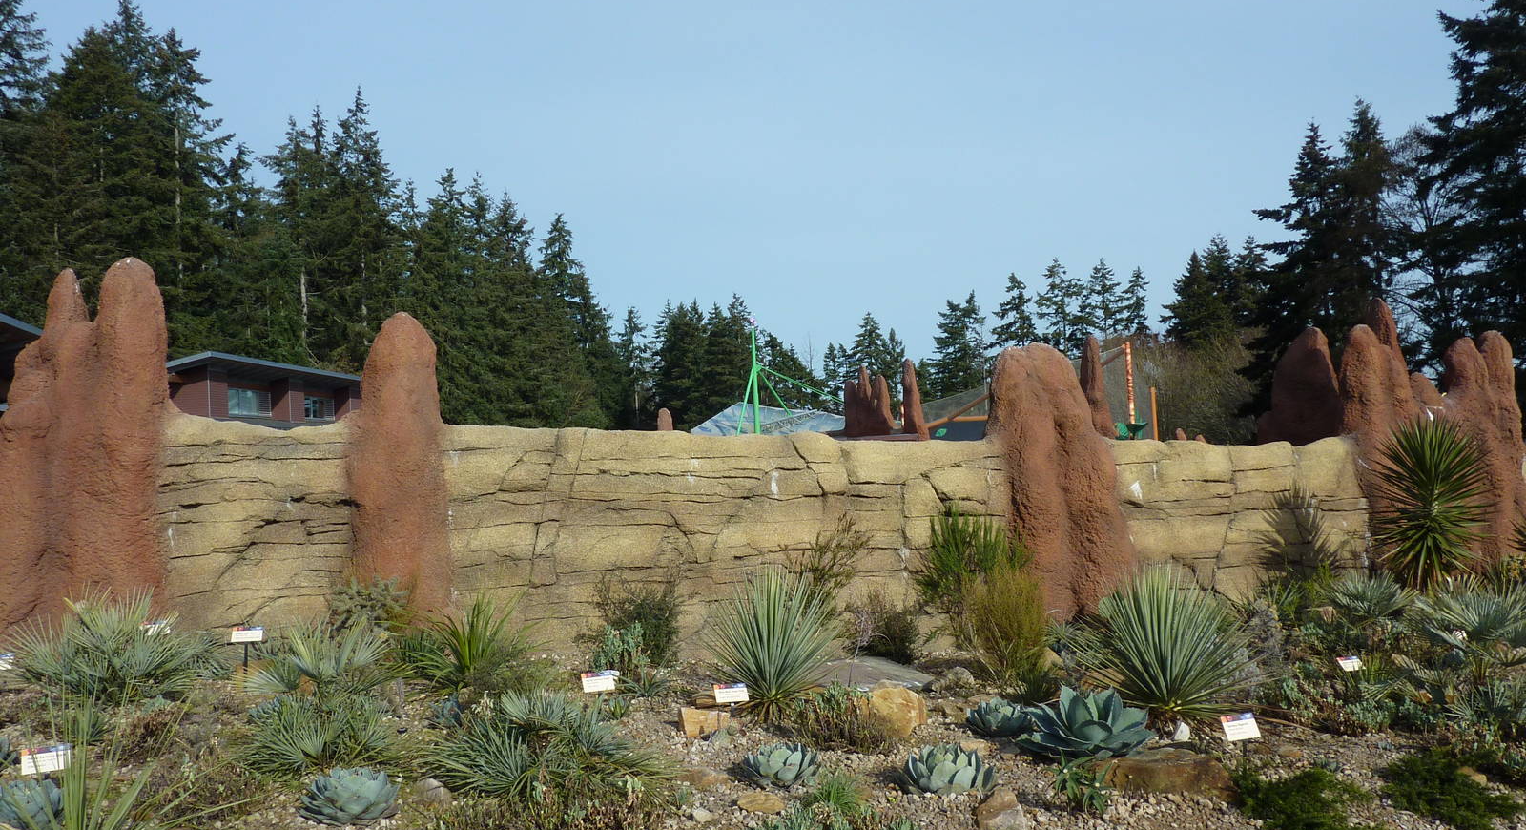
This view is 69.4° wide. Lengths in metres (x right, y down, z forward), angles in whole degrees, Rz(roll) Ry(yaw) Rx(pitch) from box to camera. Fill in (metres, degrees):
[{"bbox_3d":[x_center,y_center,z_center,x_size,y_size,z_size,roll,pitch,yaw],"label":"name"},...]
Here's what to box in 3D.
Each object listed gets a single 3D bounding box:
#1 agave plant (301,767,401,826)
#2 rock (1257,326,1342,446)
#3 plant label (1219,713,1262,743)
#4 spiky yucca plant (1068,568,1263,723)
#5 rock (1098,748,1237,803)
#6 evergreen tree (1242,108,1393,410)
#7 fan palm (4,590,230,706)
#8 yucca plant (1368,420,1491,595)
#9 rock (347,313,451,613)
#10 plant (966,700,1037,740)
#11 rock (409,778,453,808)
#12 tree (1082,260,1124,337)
[{"bbox_3d":[-1.429,1.309,3.800,0.340,0.170,0.340,-2,-2,0],"label":"agave plant"},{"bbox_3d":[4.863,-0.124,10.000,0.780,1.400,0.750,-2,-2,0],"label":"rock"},{"bbox_3d":[2.082,1.359,4.800,0.155,0.103,0.015,-5,-25,-9],"label":"plant label"},{"bbox_3d":[2.124,1.214,5.800,0.970,0.770,0.920,-3,-2,19],"label":"spiky yucca plant"},{"bbox_3d":[1.739,1.555,4.720,0.560,0.175,0.320,-3,-2,0],"label":"rock"},{"bbox_3d":[29.270,-7.812,58.000,8.000,17.000,8.000,-2,-1,0],"label":"evergreen tree"},{"bbox_3d":[-2.777,0.994,4.750,0.880,0.450,0.780,-1,-2,-31],"label":"fan palm"},{"bbox_3d":[4.426,0.636,7.300,0.790,1.220,0.780,-4,-2,31],"label":"yucca plant"},{"bbox_3d":[-2.134,0.320,6.500,0.580,1.800,0.560,-3,-2,0],"label":"rock"},{"bbox_3d":[1.125,1.437,5.200,0.350,0.180,0.340,-2,-1,0],"label":"plant"},{"bbox_3d":[-1.175,1.335,3.900,0.145,0.088,0.120,-3,-2,0],"label":"rock"},{"bbox_3d":[28.671,-4.922,91.774,4.500,16.150,4.500,-2,-2,0],"label":"tree"}]

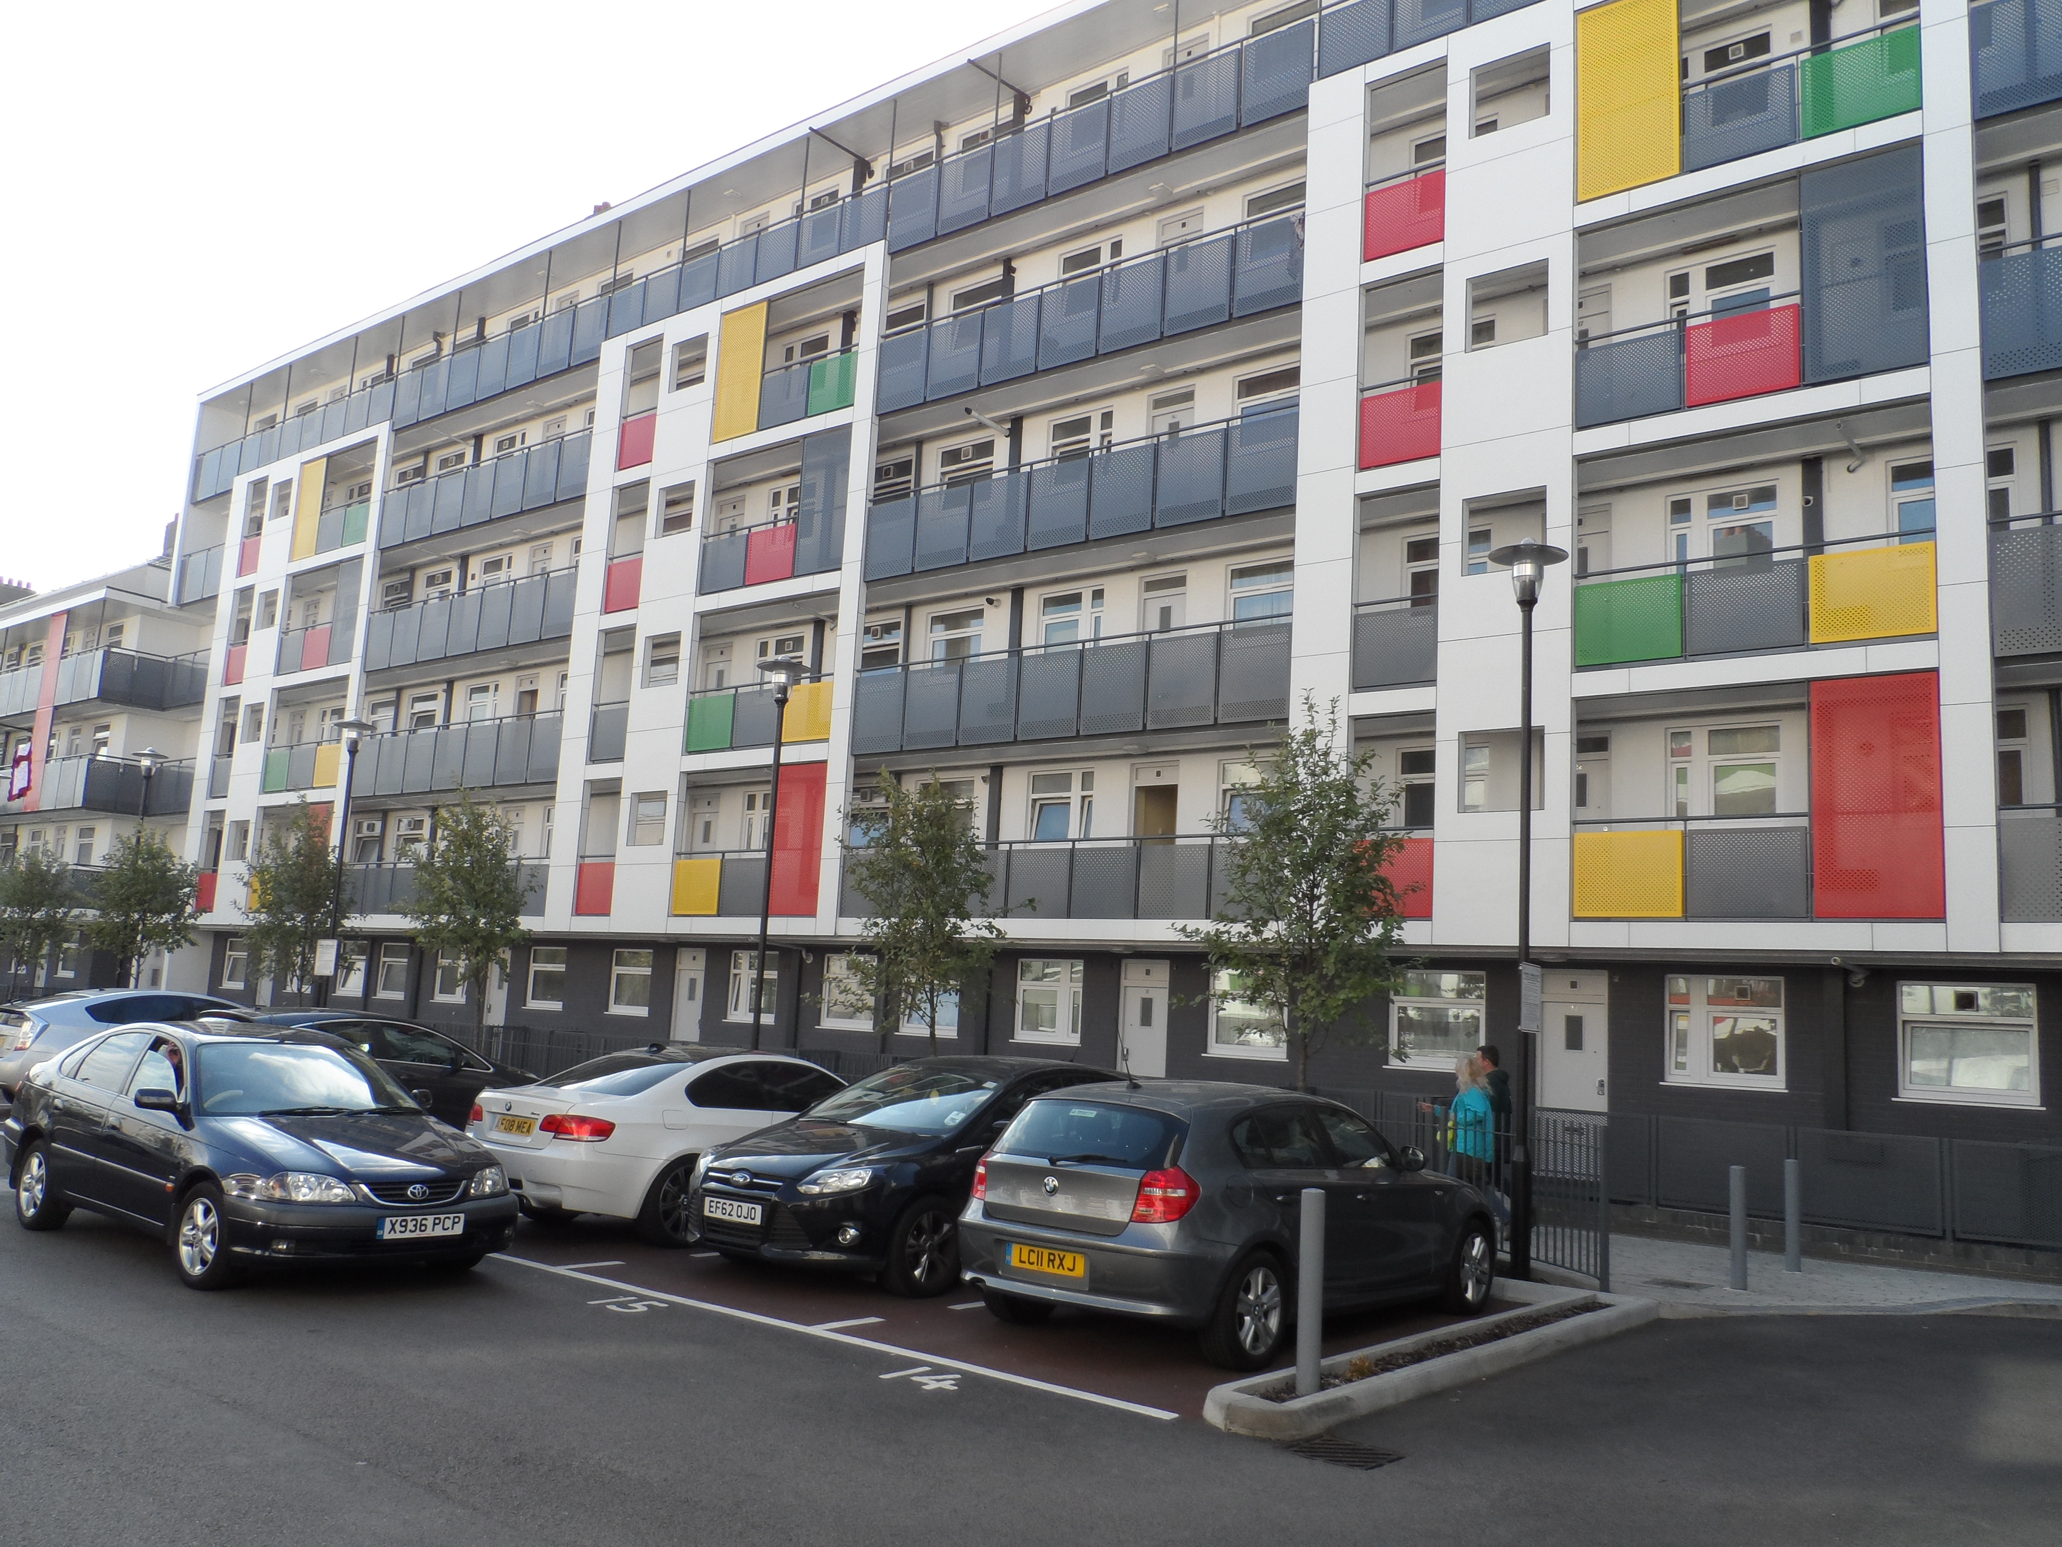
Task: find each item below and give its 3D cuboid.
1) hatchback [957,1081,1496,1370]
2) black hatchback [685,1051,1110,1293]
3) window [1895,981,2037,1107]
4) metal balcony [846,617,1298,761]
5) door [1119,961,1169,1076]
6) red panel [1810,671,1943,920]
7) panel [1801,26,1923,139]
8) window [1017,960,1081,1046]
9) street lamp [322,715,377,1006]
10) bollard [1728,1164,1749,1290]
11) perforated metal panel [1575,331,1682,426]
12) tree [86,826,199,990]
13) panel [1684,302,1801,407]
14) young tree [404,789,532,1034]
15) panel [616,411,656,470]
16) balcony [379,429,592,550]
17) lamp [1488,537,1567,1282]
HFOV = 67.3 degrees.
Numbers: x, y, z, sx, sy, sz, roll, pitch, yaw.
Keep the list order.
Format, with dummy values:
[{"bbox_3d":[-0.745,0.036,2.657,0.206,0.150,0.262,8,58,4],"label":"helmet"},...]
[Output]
[{"bbox_3d":[1.427,2.672,9.687,1.790,1.425,4.240,-4,-12,40],"label":"hatchback"},{"bbox_3d":[-0.467,2.805,11.396,1.860,1.480,4.360,-4,-11,39],"label":"black hatchback"},{"bbox_3d":[9.747,2.798,16.094,1.277,1.205,0.120,-4,-11,38],"label":"window"},{"bbox_3d":[0.293,-1.184,22.785,7.988,1.399,0.100,-4,-11,38],"label":"metal balcony"},{"bbox_3d":[1.611,3.839,21.966,0.828,2.350,0.100,-4,-11,38],"label":"door"},{"bbox_3d":[8.615,0.237,15.779,1.171,2.478,0.050,-4,-11,38],"label":"red panel"},{"bbox_3d":[9.073,-7.532,16.946,1.159,0.956,0.050,-4,-11,38],"label":"panel"},{"bbox_3d":[0.277,3.424,23.284,1.238,1.223,0.100,-4,-11,38],"label":"window"},{"bbox_3d":[-10.010,1.860,22.185,0.610,5.484,0.610,-4,-11,38],"label":"street lamp"},{"bbox_3d":[5.328,3.413,11.656,0.117,0.911,0.117,-4,-11,38],"label":"bollard"},{"bbox_3d":[7.034,-4.643,18.264,1.188,0.980,0.050,-4,-11,38],"label":"perforated metal panel"},{"bbox_3d":[-15.204,2.931,26.430,1.850,3.976,1.850,-4,-11,38],"label":"tree"},{"bbox_3d":[8.031,-4.705,17.478,1.192,0.958,0.050,-4,-11,38],"label":"panel"},{"bbox_3d":[-7.439,2.299,20.317,1.650,4.227,1.650,-4,-11,38],"label":"young tree"},{"bbox_3d":[-7.785,-6.546,30.674,1.125,0.972,0.060,-4,-11,38],"label":"panel"},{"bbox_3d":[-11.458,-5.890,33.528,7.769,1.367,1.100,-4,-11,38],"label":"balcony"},{"bbox_3d":[3.710,0.923,11.631,0.620,5.538,0.620,-4,-11,38],"label":"lamp"}]

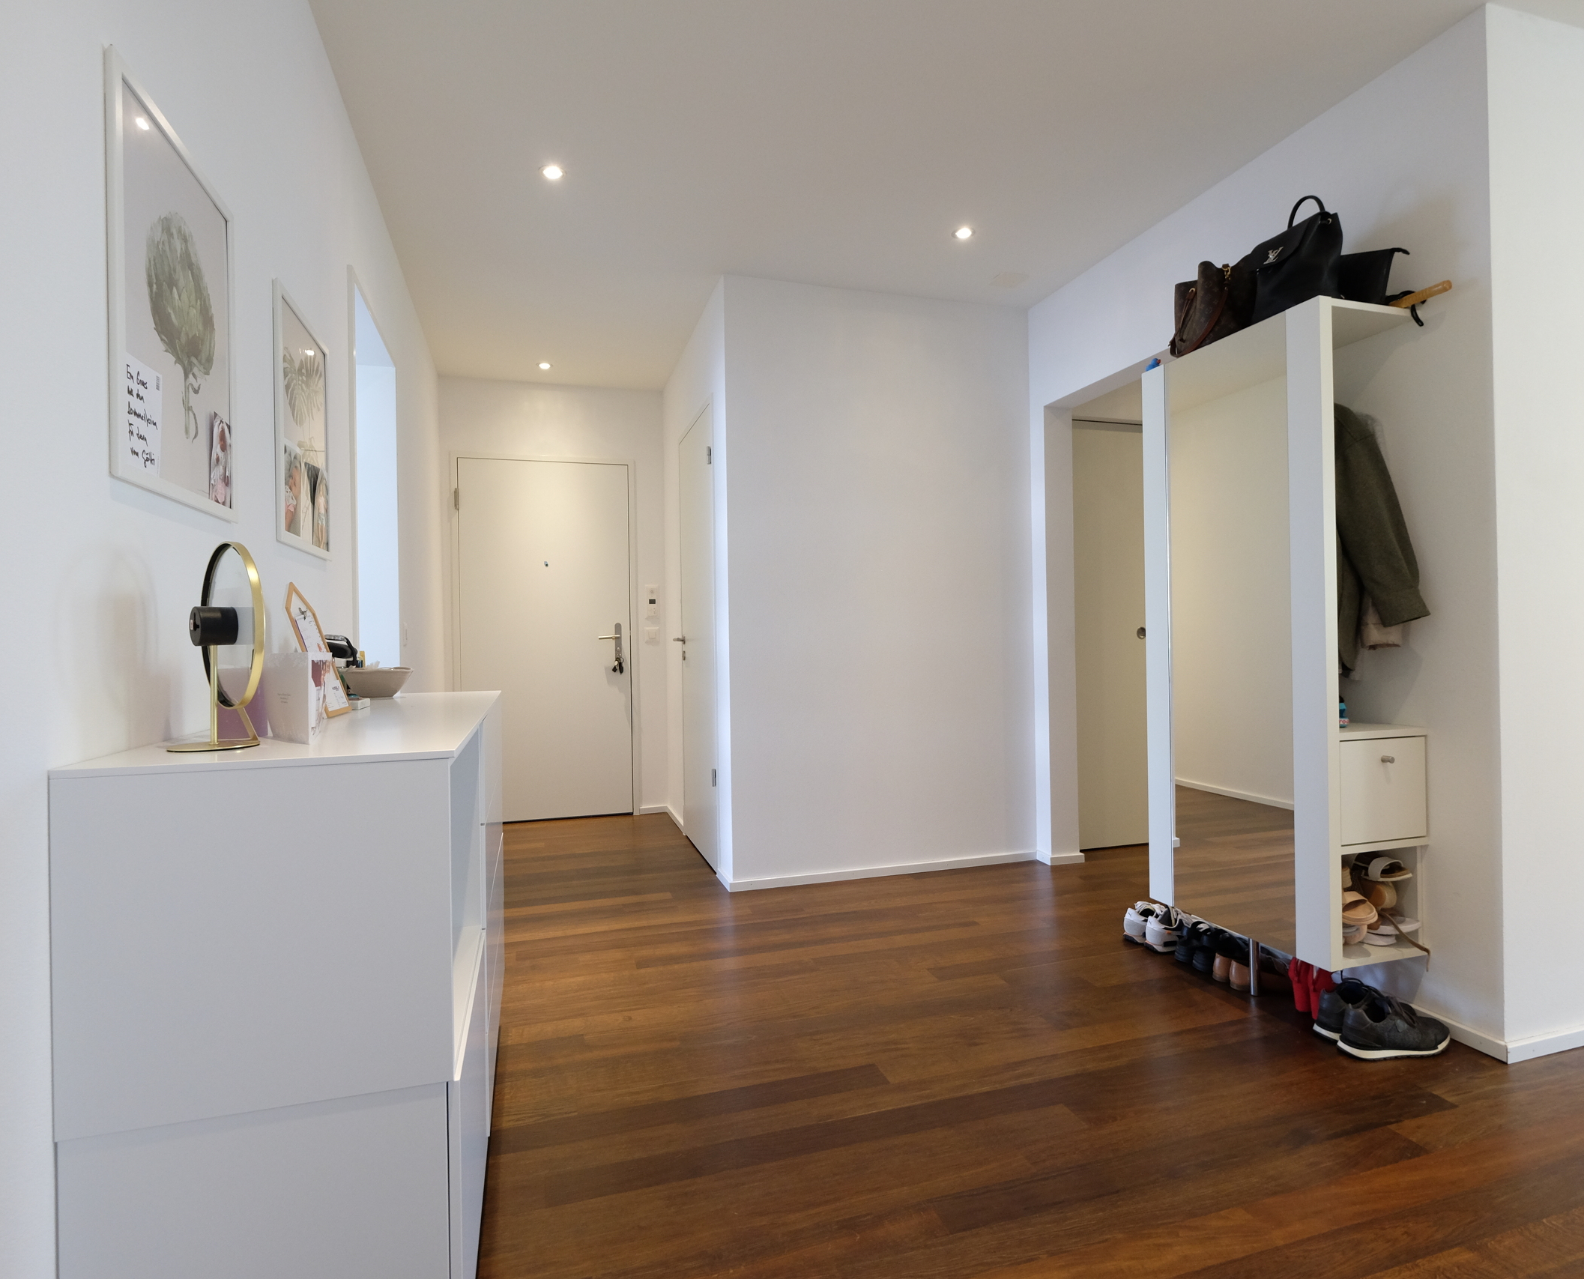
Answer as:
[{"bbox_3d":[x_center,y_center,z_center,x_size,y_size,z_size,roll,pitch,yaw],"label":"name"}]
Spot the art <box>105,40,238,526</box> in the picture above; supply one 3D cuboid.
[{"bbox_3d":[-0.882,-0.456,1.152,0.015,0.522,0.408,-1,0,-18],"label":"art"}]

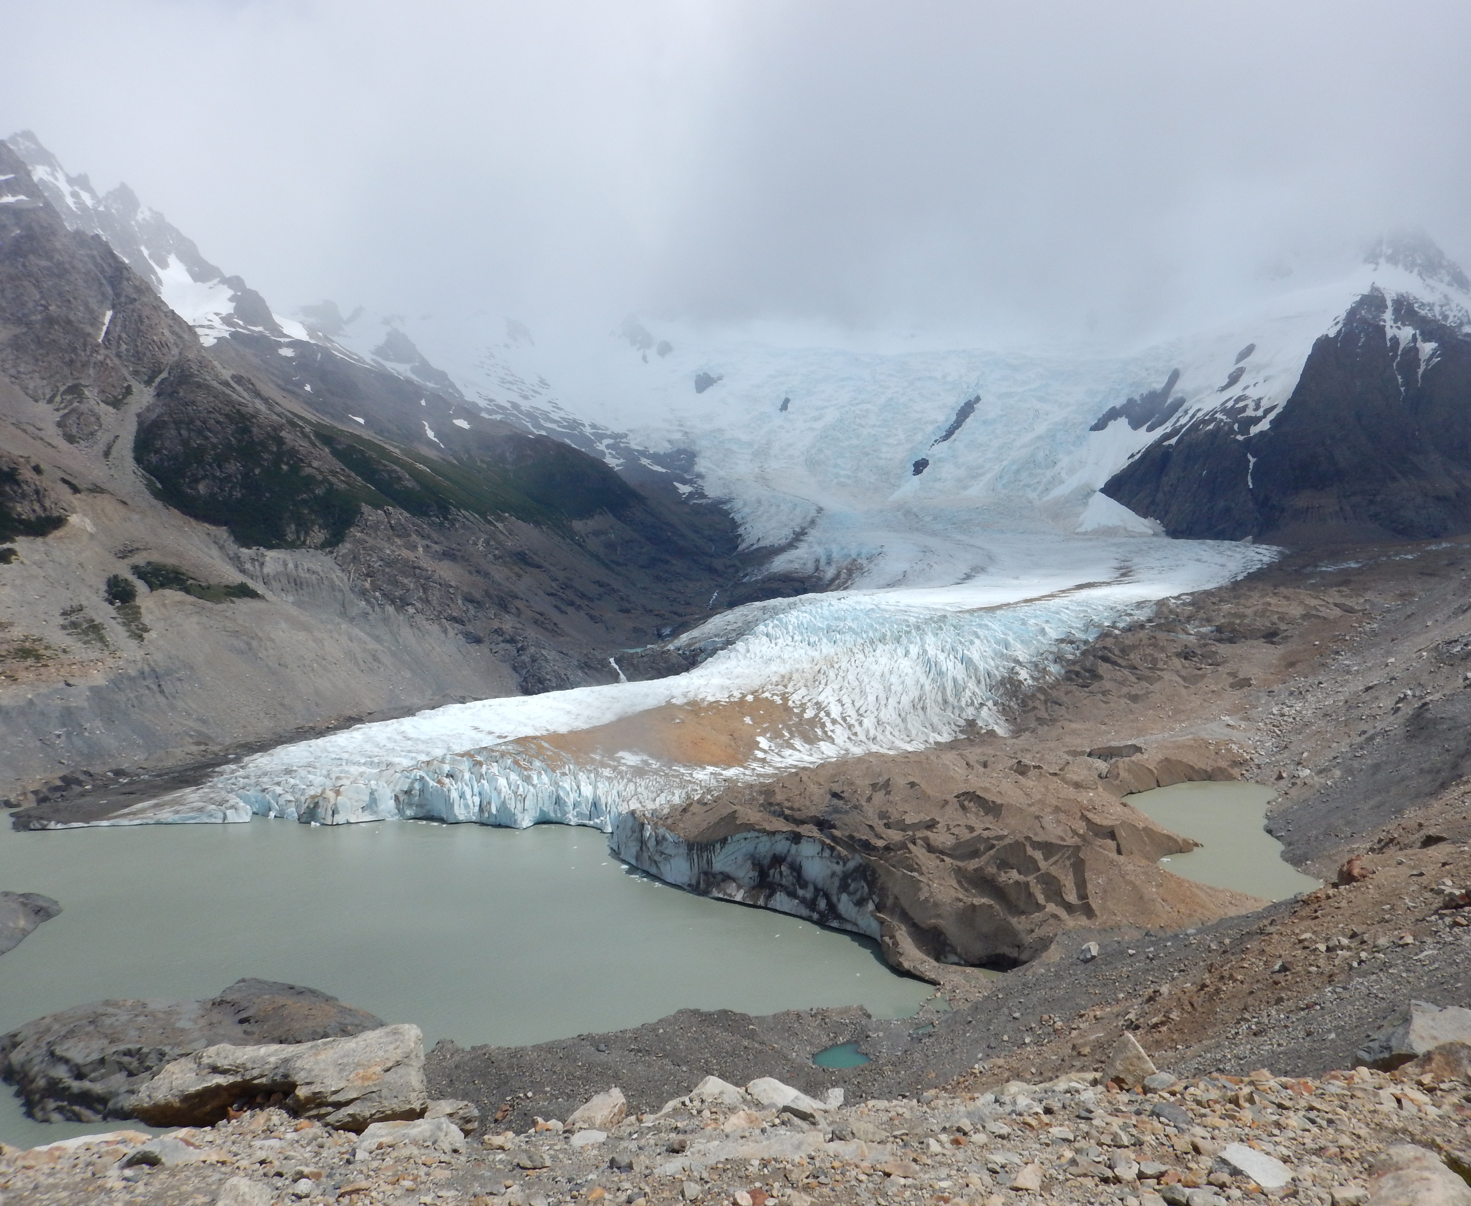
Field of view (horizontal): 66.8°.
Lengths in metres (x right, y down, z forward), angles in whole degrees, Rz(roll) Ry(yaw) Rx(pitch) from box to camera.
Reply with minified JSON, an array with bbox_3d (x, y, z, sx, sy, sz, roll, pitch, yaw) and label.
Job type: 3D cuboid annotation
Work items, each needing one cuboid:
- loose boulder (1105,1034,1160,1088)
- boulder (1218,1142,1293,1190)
[{"bbox_3d":[2.415,2.782,6.800,0.330,0.290,0.170,0,3,-9],"label":"loose boulder"},{"bbox_3d":[2.228,2.417,4.800,0.180,0.100,0.340,-3,4,-45],"label":"boulder"}]

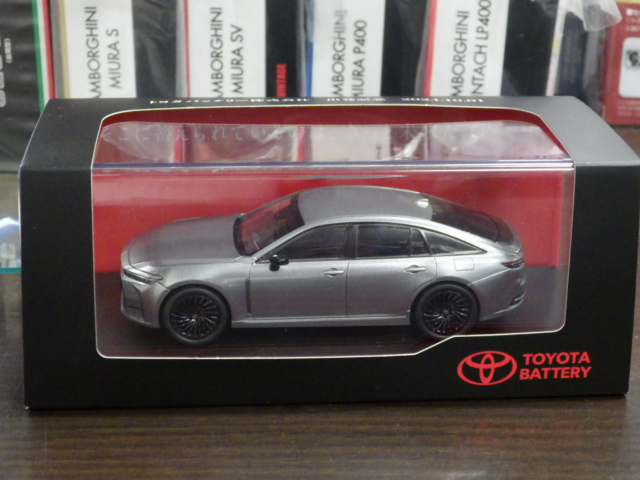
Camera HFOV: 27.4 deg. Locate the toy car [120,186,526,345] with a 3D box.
[{"bbox_3d":[0.001,0.004,0.379,0.117,0.034,0.045,-1,23,-4],"label":"toy car"}]

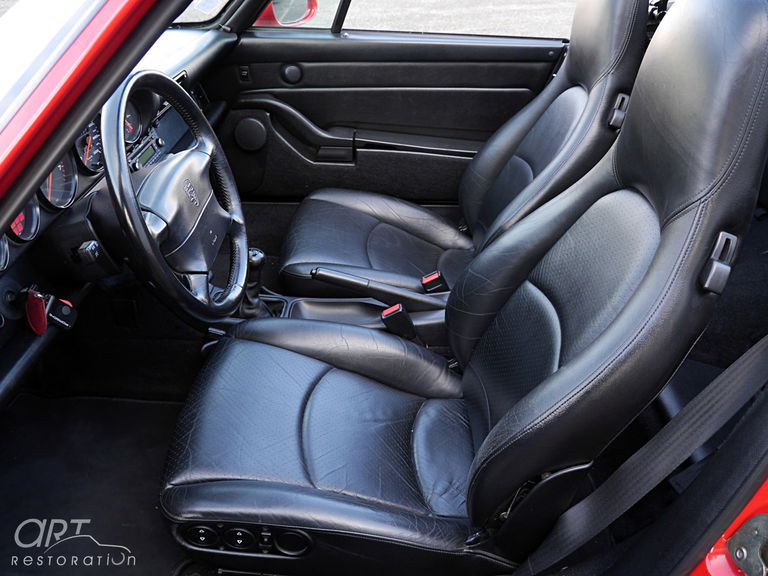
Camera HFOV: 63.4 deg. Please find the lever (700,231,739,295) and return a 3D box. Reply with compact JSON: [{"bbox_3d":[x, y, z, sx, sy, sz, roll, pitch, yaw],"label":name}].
[{"bbox_3d":[0.437,-0.033,0.809,0.030,0.080,0.027,14,4,-19],"label":"lever"}]

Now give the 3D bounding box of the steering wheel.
[{"bbox_3d":[-0.325,-0.129,0.947,0.110,0.380,0.380,-14,31,9],"label":"steering wheel"}]

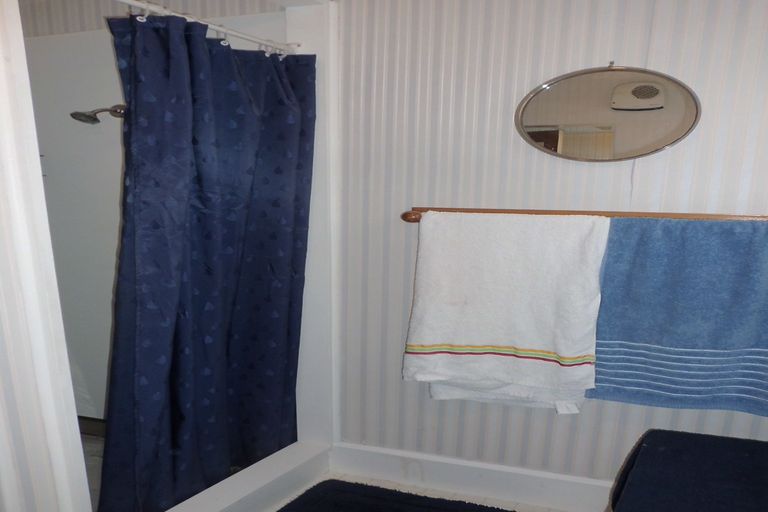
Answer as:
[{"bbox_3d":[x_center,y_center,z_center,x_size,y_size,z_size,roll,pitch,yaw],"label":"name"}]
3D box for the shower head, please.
[{"bbox_3d":[-1.209,-0.605,2.371,0.105,0.100,0.240,4,12,14],"label":"shower head"}]

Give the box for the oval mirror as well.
[{"bbox_3d":[0.778,-0.496,1.960,0.615,0.326,0.030,4,12,14],"label":"oval mirror"}]

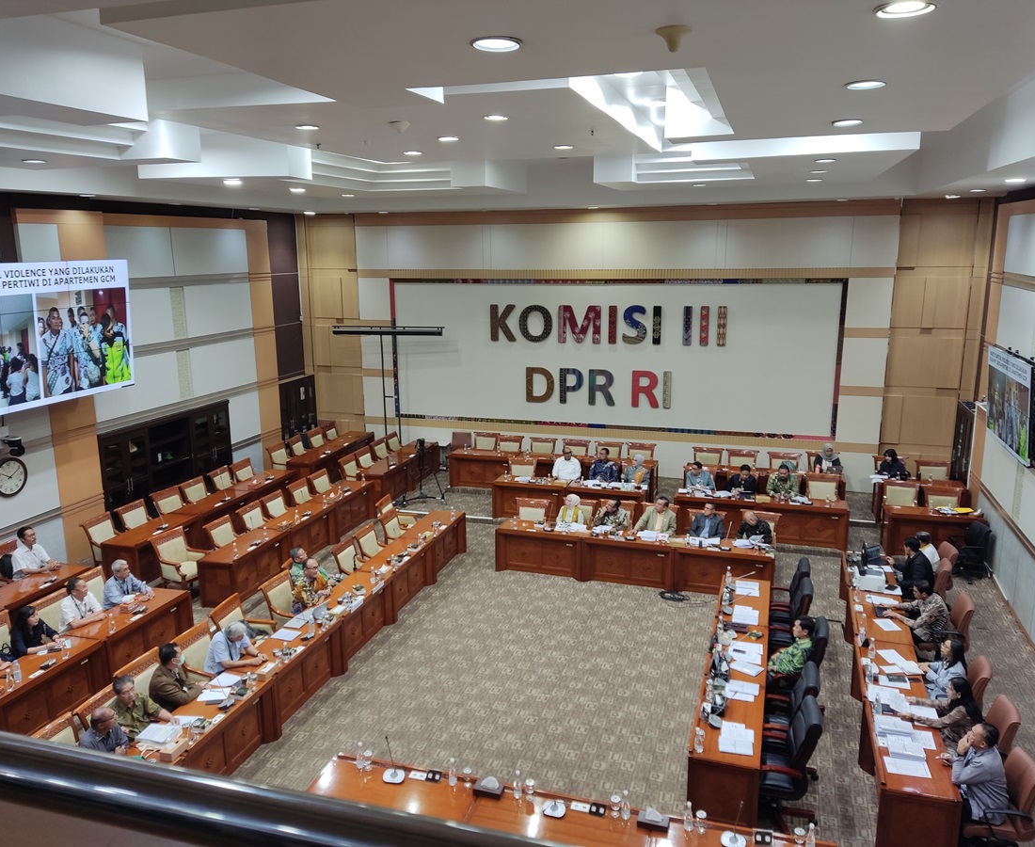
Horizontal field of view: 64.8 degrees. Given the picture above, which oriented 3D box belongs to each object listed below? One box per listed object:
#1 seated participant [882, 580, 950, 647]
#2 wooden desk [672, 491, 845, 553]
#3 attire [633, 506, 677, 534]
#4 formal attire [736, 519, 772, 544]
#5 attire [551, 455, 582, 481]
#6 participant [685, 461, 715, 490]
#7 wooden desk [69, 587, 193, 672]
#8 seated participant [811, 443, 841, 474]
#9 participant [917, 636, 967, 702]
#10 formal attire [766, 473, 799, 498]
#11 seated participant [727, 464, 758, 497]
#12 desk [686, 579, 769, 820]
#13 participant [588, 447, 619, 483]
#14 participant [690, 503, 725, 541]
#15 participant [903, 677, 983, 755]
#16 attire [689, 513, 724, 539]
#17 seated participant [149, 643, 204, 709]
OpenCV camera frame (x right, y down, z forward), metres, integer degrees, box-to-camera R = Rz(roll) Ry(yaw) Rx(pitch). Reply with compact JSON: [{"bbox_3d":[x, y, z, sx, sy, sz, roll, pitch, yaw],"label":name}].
[{"bbox_3d":[5.039,2.618,10.392,0.820,1.240,0.560,3,13,18],"label":"seated participant"},{"bbox_3d":[4.343,1.758,14.663,2.970,0.770,0.620,3,13,17],"label":"wooden desk"},{"bbox_3d":[2.265,1.725,13.711,0.660,0.620,0.600,3,13,18],"label":"attire"},{"bbox_3d":[3.832,1.845,13.256,0.550,0.580,0.580,3,13,18],"label":"formal attire"},{"bbox_3d":[1.035,1.005,16.867,0.580,0.660,0.430,2,13,13],"label":"attire"},{"bbox_3d":[3.484,1.374,15.610,0.560,1.220,0.750,3,13,18],"label":"participant"},{"bbox_3d":[-4.909,2.781,10.527,0.620,0.770,1.480,3,13,17],"label":"wooden desk"},{"bbox_3d":[6.323,1.033,16.641,0.530,1.250,0.700,3,13,18],"label":"seated participant"},{"bbox_3d":[4.610,2.929,8.970,0.730,1.260,0.500,3,13,15],"label":"participant"},{"bbox_3d":[4.922,1.301,15.163,0.560,0.680,0.500,3,13,18],"label":"formal attire"},{"bbox_3d":[4.261,1.414,15.384,0.580,1.220,0.780,3,13,18],"label":"seated participant"},{"bbox_3d":[2.640,3.072,9.808,0.670,0.770,4.520,3,13,18],"label":"desk"},{"bbox_3d":[1.731,1.218,16.184,0.580,1.320,0.780,3,13,18],"label":"participant"},{"bbox_3d":[3.076,1.956,13.427,0.540,1.270,0.780,3,13,18],"label":"participant"},{"bbox_3d":[4.226,3.127,8.148,0.820,1.220,0.540,3,13,18],"label":"participant"},{"bbox_3d":[3.220,1.805,13.798,0.550,0.650,0.430,3,13,18],"label":"attire"},{"bbox_3d":[-3.640,3.030,8.984,0.770,1.290,0.580,2,13,13],"label":"seated participant"}]

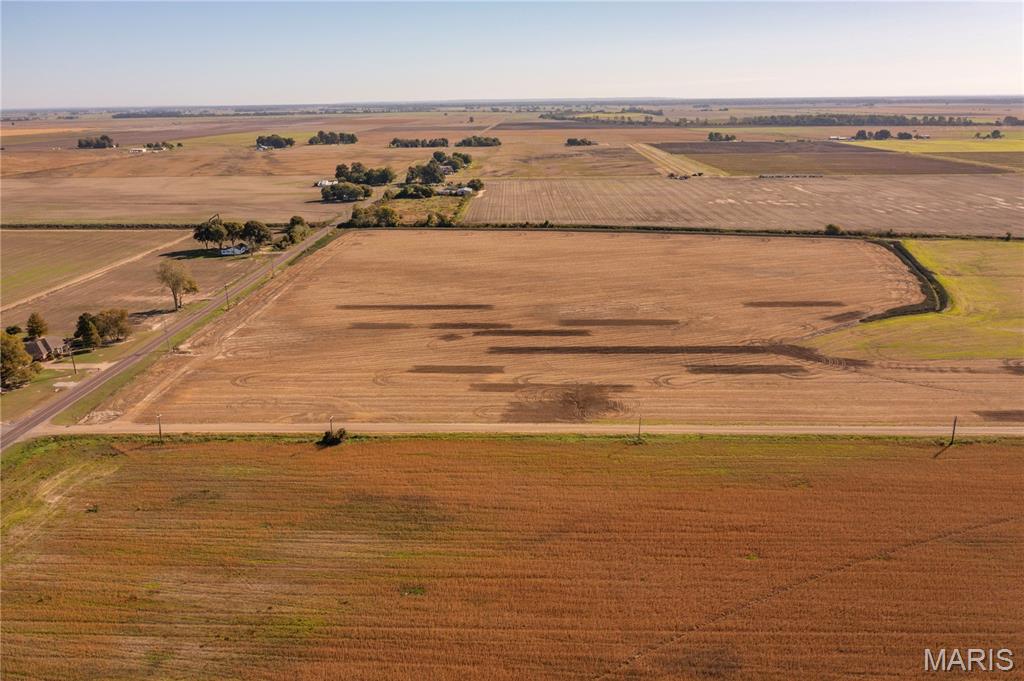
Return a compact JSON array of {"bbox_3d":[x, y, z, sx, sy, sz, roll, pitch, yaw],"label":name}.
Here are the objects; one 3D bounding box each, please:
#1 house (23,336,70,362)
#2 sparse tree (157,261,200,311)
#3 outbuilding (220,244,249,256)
[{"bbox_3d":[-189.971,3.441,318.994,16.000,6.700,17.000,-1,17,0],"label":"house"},{"bbox_3d":[-159.808,-25.646,381.139,18.500,22.000,17.570,0,17,1],"label":"sparse tree"},{"bbox_3d":[-182.853,-59.124,521.859,13.000,4.800,8.500,-1,17,-1],"label":"outbuilding"}]

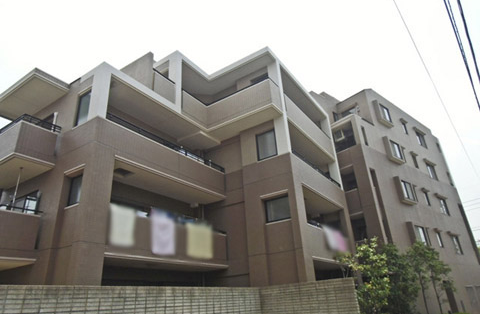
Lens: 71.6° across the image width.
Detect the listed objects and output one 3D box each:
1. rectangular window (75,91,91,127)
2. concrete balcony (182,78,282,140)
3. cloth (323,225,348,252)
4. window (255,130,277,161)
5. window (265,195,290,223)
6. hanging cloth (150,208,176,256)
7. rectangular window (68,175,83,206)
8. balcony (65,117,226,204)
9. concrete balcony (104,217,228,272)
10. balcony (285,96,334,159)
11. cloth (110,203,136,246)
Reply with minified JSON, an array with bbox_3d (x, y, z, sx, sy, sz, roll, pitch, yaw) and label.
[{"bbox_3d":[-5.109,-1.641,11.014,0.763,1.197,0.115,-18,-28,29],"label":"rectangular window"},{"bbox_3d":[-0.454,-2.159,14.174,3.879,1.255,2.911,-18,-28,29],"label":"concrete balcony"},{"bbox_3d":[4.301,3.729,14.955,0.164,0.836,2.419,-18,-28,29],"label":"cloth"},{"bbox_3d":[1.172,-0.505,14.320,0.943,1.263,0.123,-18,-28,29],"label":"window"},{"bbox_3d":[1.531,2.087,13.225,1.115,0.886,0.123,-18,-28,29],"label":"window"},{"bbox_3d":[-2.537,2.518,10.985,0.164,1.345,1.082,-18,-28,29],"label":"hanging cloth"},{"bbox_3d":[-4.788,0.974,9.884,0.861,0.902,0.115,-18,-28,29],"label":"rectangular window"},{"bbox_3d":[-3.145,0.496,12.776,1.656,1.181,6.494,-18,-28,29],"label":"balcony"},{"bbox_3d":[-2.713,3.186,11.899,1.533,1.287,5.806,-18,-28,29],"label":"concrete balcony"},{"bbox_3d":[3.205,-1.049,17.147,1.337,1.255,6.437,-18,-28,29],"label":"balcony"},{"bbox_3d":[-3.443,2.002,9.741,0.164,1.189,0.935,-18,-28,29],"label":"cloth"}]

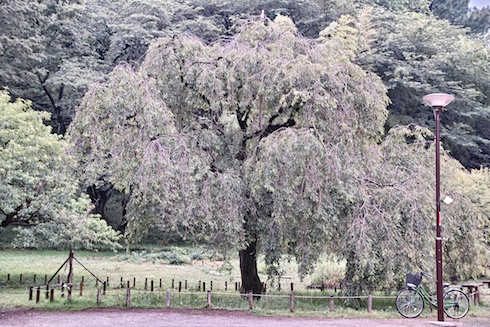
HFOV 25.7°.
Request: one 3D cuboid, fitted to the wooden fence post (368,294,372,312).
[{"bbox_3d":[3.139,3.502,26.918,0.100,0.450,0.100,0,-5,0],"label":"wooden fence post"}]

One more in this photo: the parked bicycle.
[{"bbox_3d":[4.382,3.075,25.000,1.780,1.070,0.570,1,-5,-10],"label":"parked bicycle"}]

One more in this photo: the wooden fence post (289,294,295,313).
[{"bbox_3d":[1.184,3.525,27.118,0.100,0.450,0.100,0,-5,0],"label":"wooden fence post"}]

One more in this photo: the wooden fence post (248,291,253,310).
[{"bbox_3d":[0.152,3.483,27.218,0.100,0.450,0.100,0,-5,0],"label":"wooden fence post"}]

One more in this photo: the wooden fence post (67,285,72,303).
[{"bbox_3d":[-4.732,3.524,29.018,0.100,0.450,0.100,0,-5,0],"label":"wooden fence post"}]

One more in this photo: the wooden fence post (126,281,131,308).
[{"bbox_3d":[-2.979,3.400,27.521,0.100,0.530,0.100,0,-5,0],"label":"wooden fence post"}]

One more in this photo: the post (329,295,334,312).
[{"bbox_3d":[2.184,3.516,27.018,0.100,0.450,0.100,0,-5,0],"label":"post"}]

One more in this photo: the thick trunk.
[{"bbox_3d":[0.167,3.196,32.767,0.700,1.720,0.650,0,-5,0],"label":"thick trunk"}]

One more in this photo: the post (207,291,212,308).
[{"bbox_3d":[-0.901,3.456,27.318,0.100,0.450,0.100,0,-5,0],"label":"post"}]

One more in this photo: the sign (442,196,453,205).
[{"bbox_3d":[4.612,0.839,24.400,0.230,0.200,0.040,0,-5,0],"label":"sign"}]

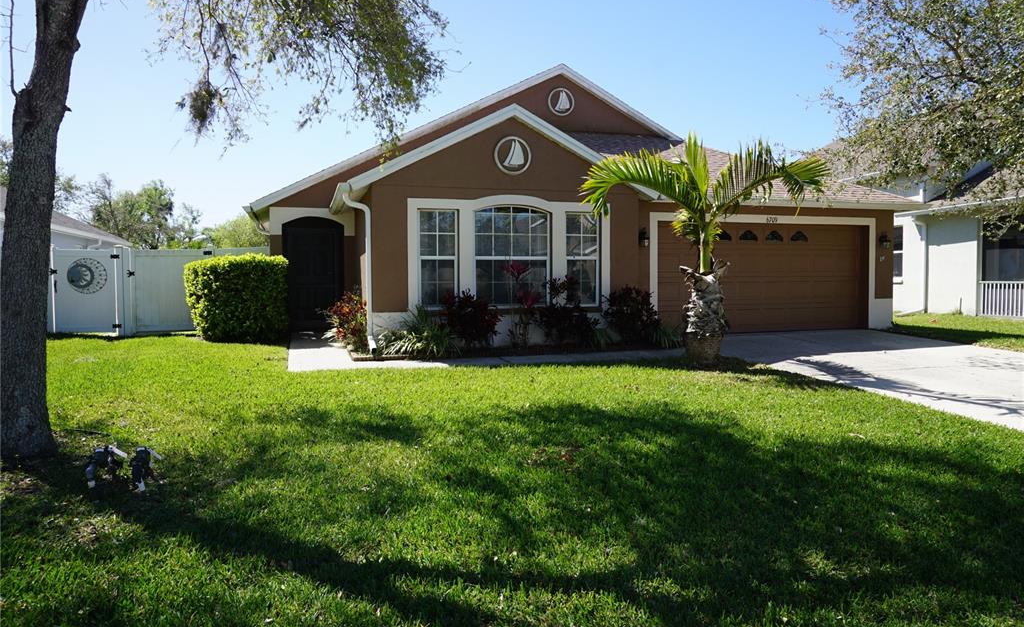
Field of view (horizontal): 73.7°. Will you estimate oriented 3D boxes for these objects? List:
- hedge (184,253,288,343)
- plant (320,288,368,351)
[{"bbox_3d":[-5.066,-0.268,12.600,1.780,1.560,1.400,-1,2,-17],"label":"hedge"},{"bbox_3d":[-2.683,0.105,11.000,0.800,0.970,0.750,-1,2,-17],"label":"plant"}]

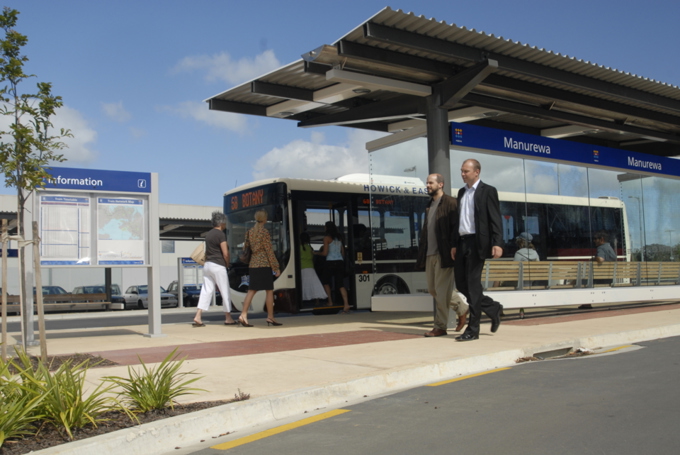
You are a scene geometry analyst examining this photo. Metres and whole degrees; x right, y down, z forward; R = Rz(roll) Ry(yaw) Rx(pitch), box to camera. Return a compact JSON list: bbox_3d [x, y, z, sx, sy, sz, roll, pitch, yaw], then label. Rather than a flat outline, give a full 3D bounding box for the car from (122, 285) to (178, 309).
[{"bbox_3d":[-10.615,3.957,37.646,1.710,1.410,4.450,2,-6,-35],"label":"car"}]

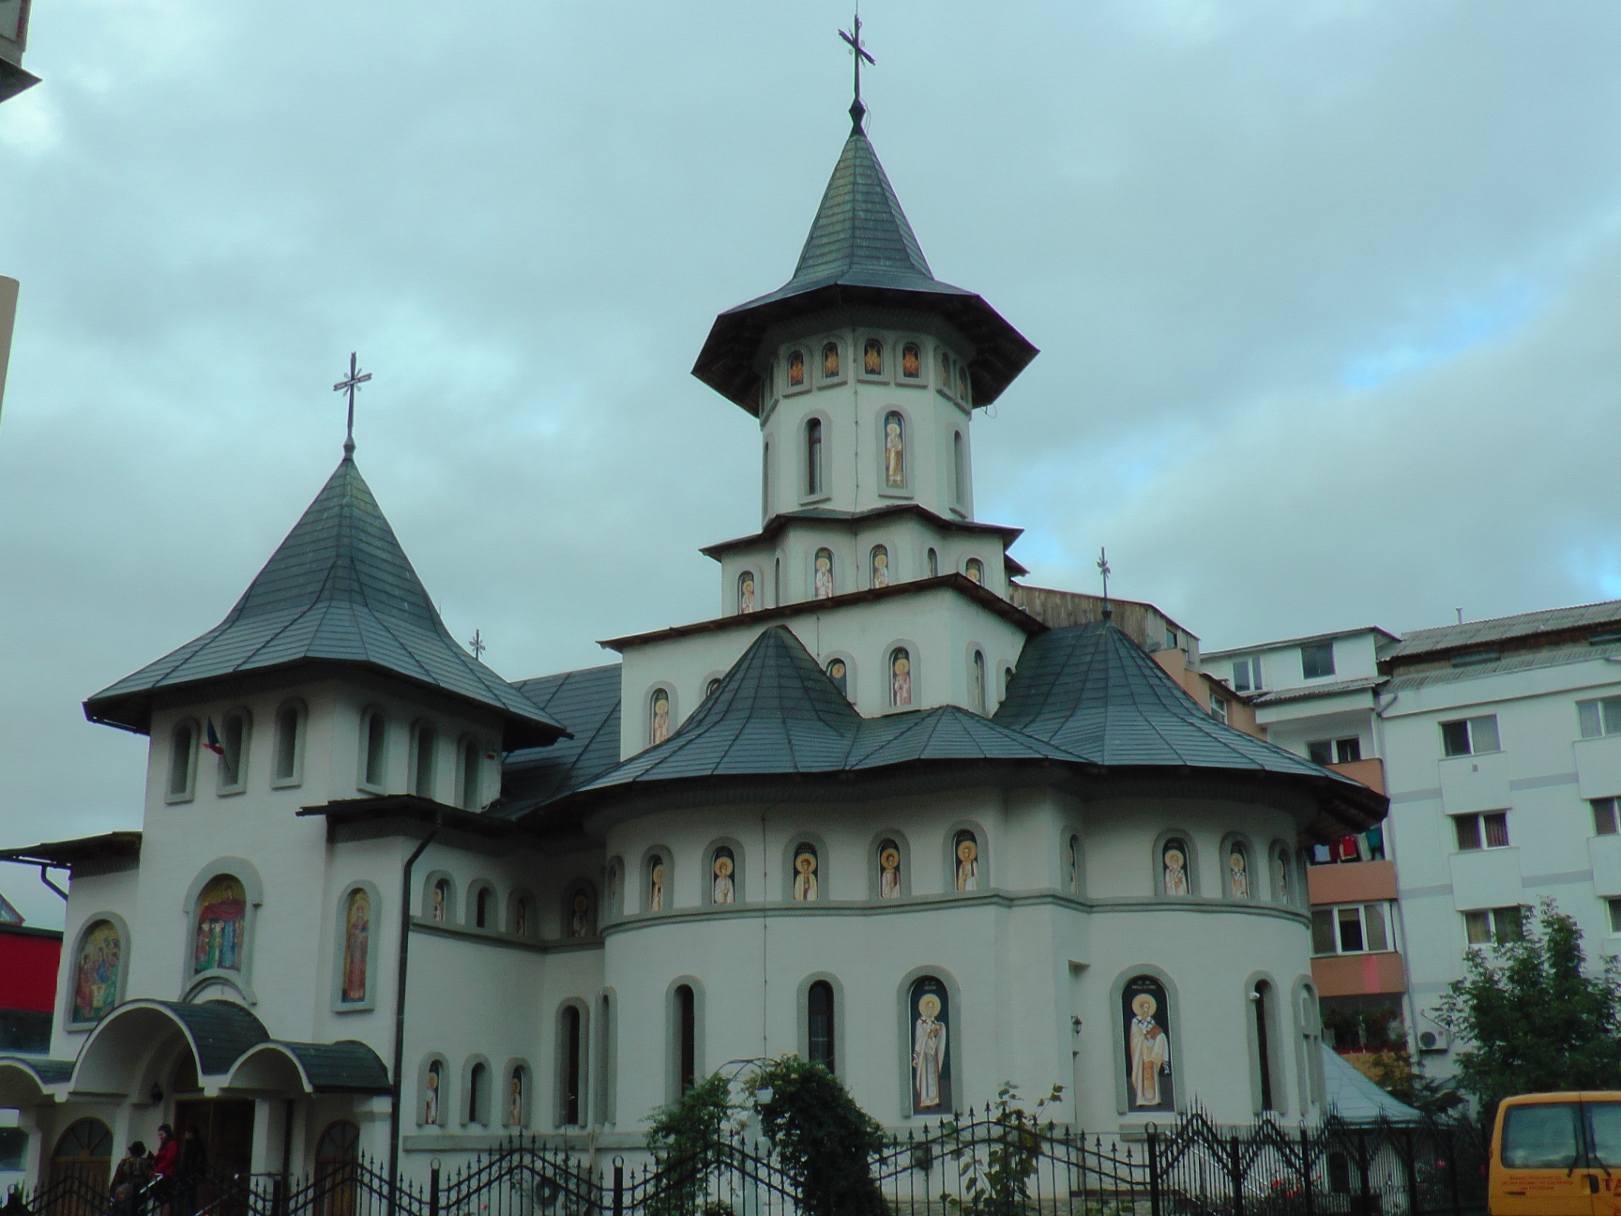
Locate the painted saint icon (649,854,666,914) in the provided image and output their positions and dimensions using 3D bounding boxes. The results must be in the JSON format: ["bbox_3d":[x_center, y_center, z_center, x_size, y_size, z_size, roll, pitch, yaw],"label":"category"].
[{"bbox_3d":[-2.560,4.618,29.064,0.417,0.956,0.100,-16,-23,39],"label":"painted saint icon"}]

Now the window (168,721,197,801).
[{"bbox_3d":[-12.176,2.963,33.641,0.690,1.576,0.197,-11,-20,28],"label":"window"}]

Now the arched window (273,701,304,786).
[{"bbox_3d":[-9.708,2.503,32.299,0.690,1.576,0.197,-11,-20,28],"label":"arched window"}]

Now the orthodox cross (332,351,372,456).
[{"bbox_3d":[-8.933,-3.982,33.692,1.010,2.239,0.200,-11,-20,28],"label":"orthodox cross"}]

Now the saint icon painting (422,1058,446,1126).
[{"bbox_3d":[-6.399,8.230,29.469,0.100,1.069,0.400,-11,-20,29],"label":"saint icon painting"}]

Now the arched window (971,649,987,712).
[{"bbox_3d":[3.110,1.400,32.525,0.197,1.241,0.492,-11,-20,28],"label":"arched window"}]

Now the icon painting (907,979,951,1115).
[{"bbox_3d":[1.933,7.062,27.996,0.729,2.167,0.118,-11,-20,28],"label":"icon painting"}]

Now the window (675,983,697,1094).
[{"bbox_3d":[-1.831,6.666,26.049,0.363,1.990,0.200,-12,-21,30],"label":"window"}]

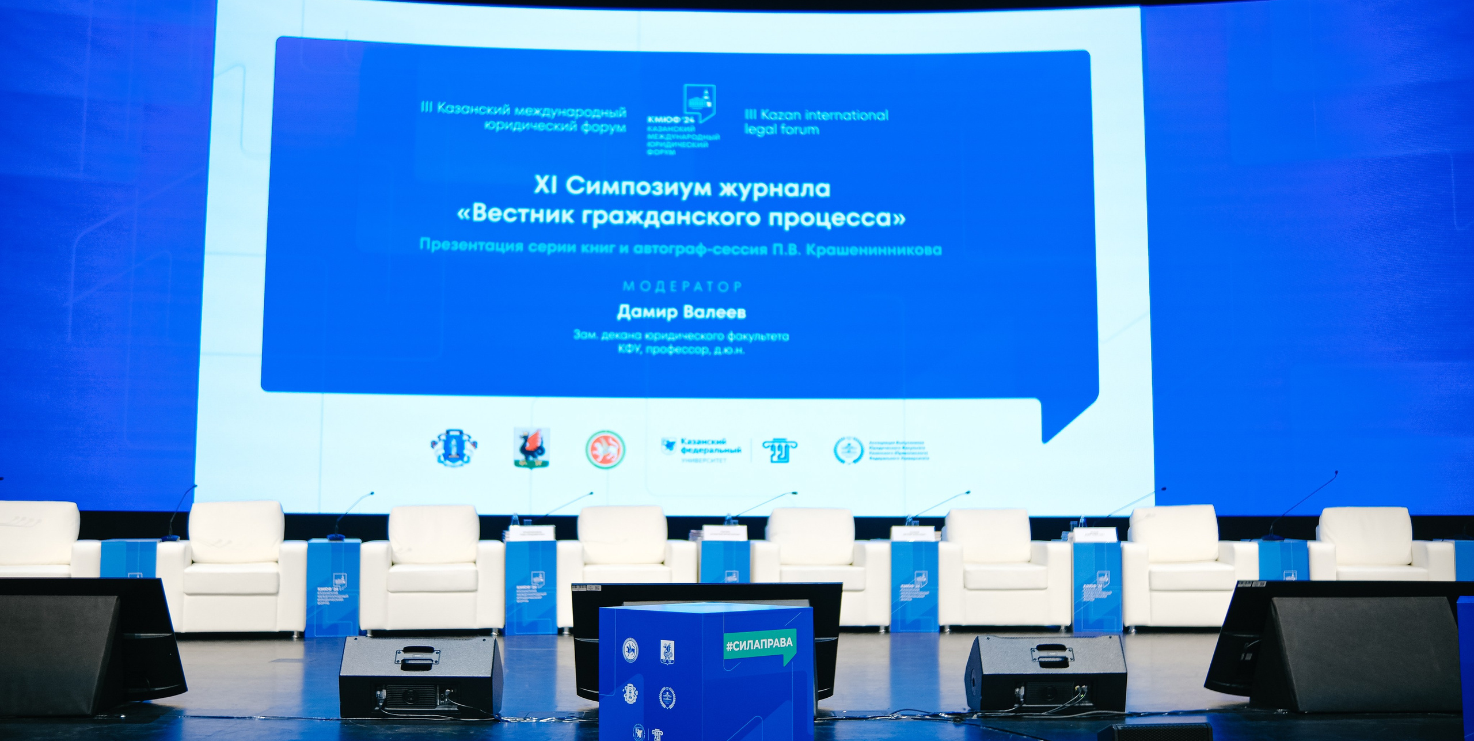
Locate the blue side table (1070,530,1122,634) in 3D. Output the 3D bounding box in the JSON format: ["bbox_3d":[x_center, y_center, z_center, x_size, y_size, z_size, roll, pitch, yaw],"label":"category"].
[{"bbox_3d":[2.500,1.498,10.057,0.335,0.630,0.380,0,-6,5],"label":"blue side table"}]

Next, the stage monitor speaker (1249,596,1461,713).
[{"bbox_3d":[2.648,1.196,6.061,0.780,0.450,0.460,0,-6,3],"label":"stage monitor speaker"}]

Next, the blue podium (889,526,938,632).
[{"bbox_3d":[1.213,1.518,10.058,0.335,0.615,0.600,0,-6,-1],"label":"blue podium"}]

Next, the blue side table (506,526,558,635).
[{"bbox_3d":[-1.393,1.453,9.681,0.335,0.630,0.380,1,-6,-10],"label":"blue side table"}]

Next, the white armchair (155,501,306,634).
[{"bbox_3d":[-3.295,1.299,9.484,0.920,0.855,0.860,2,-6,-15],"label":"white armchair"}]

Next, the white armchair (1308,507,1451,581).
[{"bbox_3d":[4.375,1.385,9.892,0.920,0.870,0.820,-1,-6,12],"label":"white armchair"}]

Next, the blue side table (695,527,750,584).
[{"bbox_3d":[-0.090,1.489,9.936,0.335,0.630,0.380,1,-6,-5],"label":"blue side table"}]

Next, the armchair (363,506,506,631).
[{"bbox_3d":[-2.077,1.353,9.812,0.920,0.870,0.820,2,-6,-13],"label":"armchair"}]

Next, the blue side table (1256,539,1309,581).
[{"bbox_3d":[3.743,1.490,9.954,0.335,0.620,0.380,-1,-6,9],"label":"blue side table"}]

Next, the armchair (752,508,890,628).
[{"bbox_3d":[0.556,1.409,10.247,0.920,0.855,0.860,0,-6,-2],"label":"armchair"}]

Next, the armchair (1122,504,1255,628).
[{"bbox_3d":[3.136,1.405,10.141,0.920,0.870,0.820,0,-6,6],"label":"armchair"}]

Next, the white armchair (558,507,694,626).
[{"bbox_3d":[-0.793,1.381,10.031,0.920,0.855,0.860,1,-6,-8],"label":"white armchair"}]

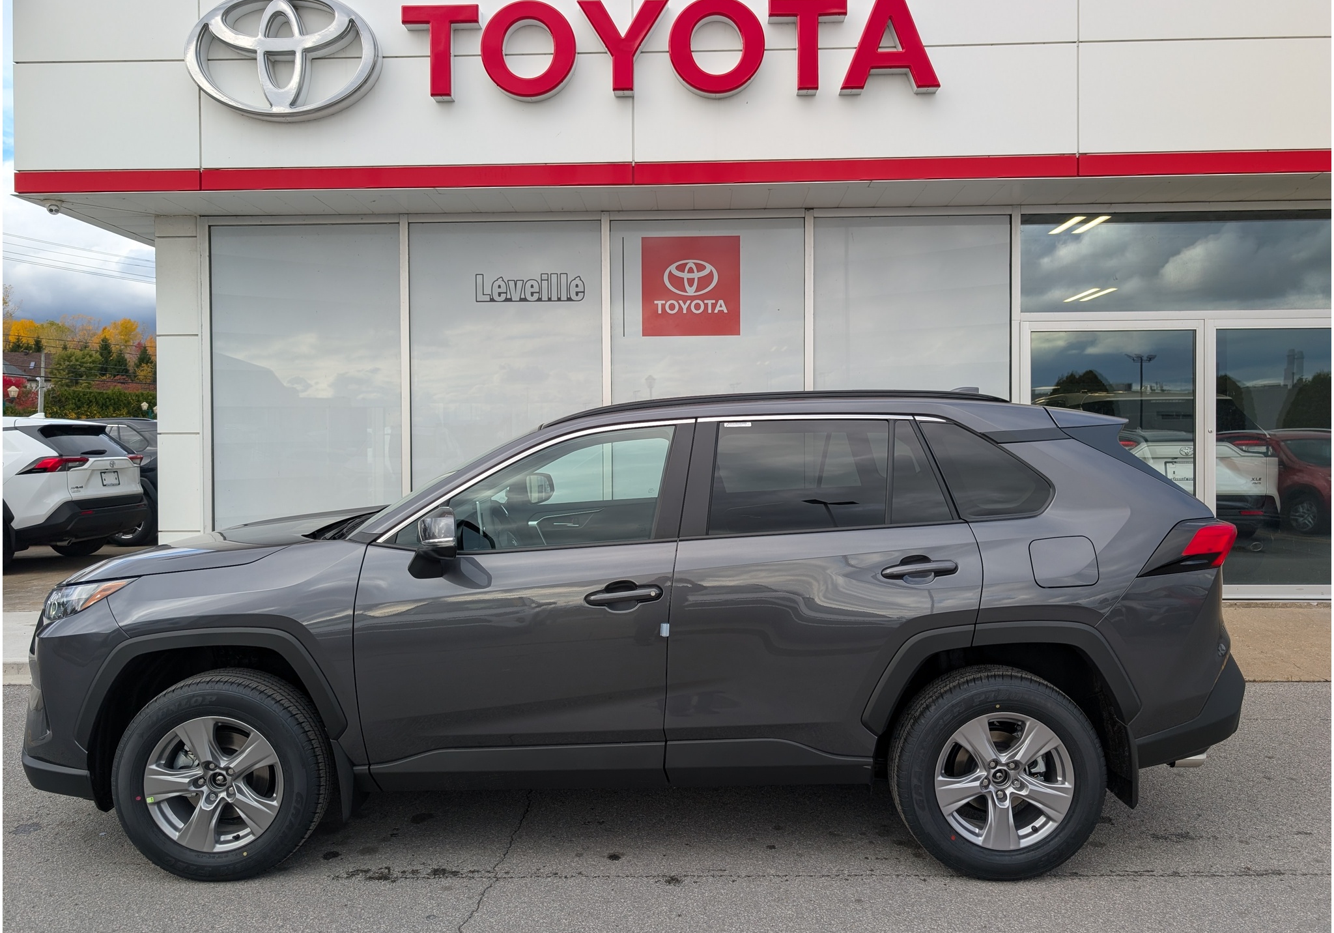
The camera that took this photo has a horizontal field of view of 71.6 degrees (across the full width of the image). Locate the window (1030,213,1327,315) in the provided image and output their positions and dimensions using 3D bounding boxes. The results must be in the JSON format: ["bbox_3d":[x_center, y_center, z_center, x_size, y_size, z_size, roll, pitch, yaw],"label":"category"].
[{"bbox_3d":[4.067,-1.528,6.922,2.801,0.756,0.060,0,0,2],"label":"window"}]

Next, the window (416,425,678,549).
[{"bbox_3d":[-0.432,0.077,3.281,0.922,0.437,0.170,0,0,1],"label":"window"}]

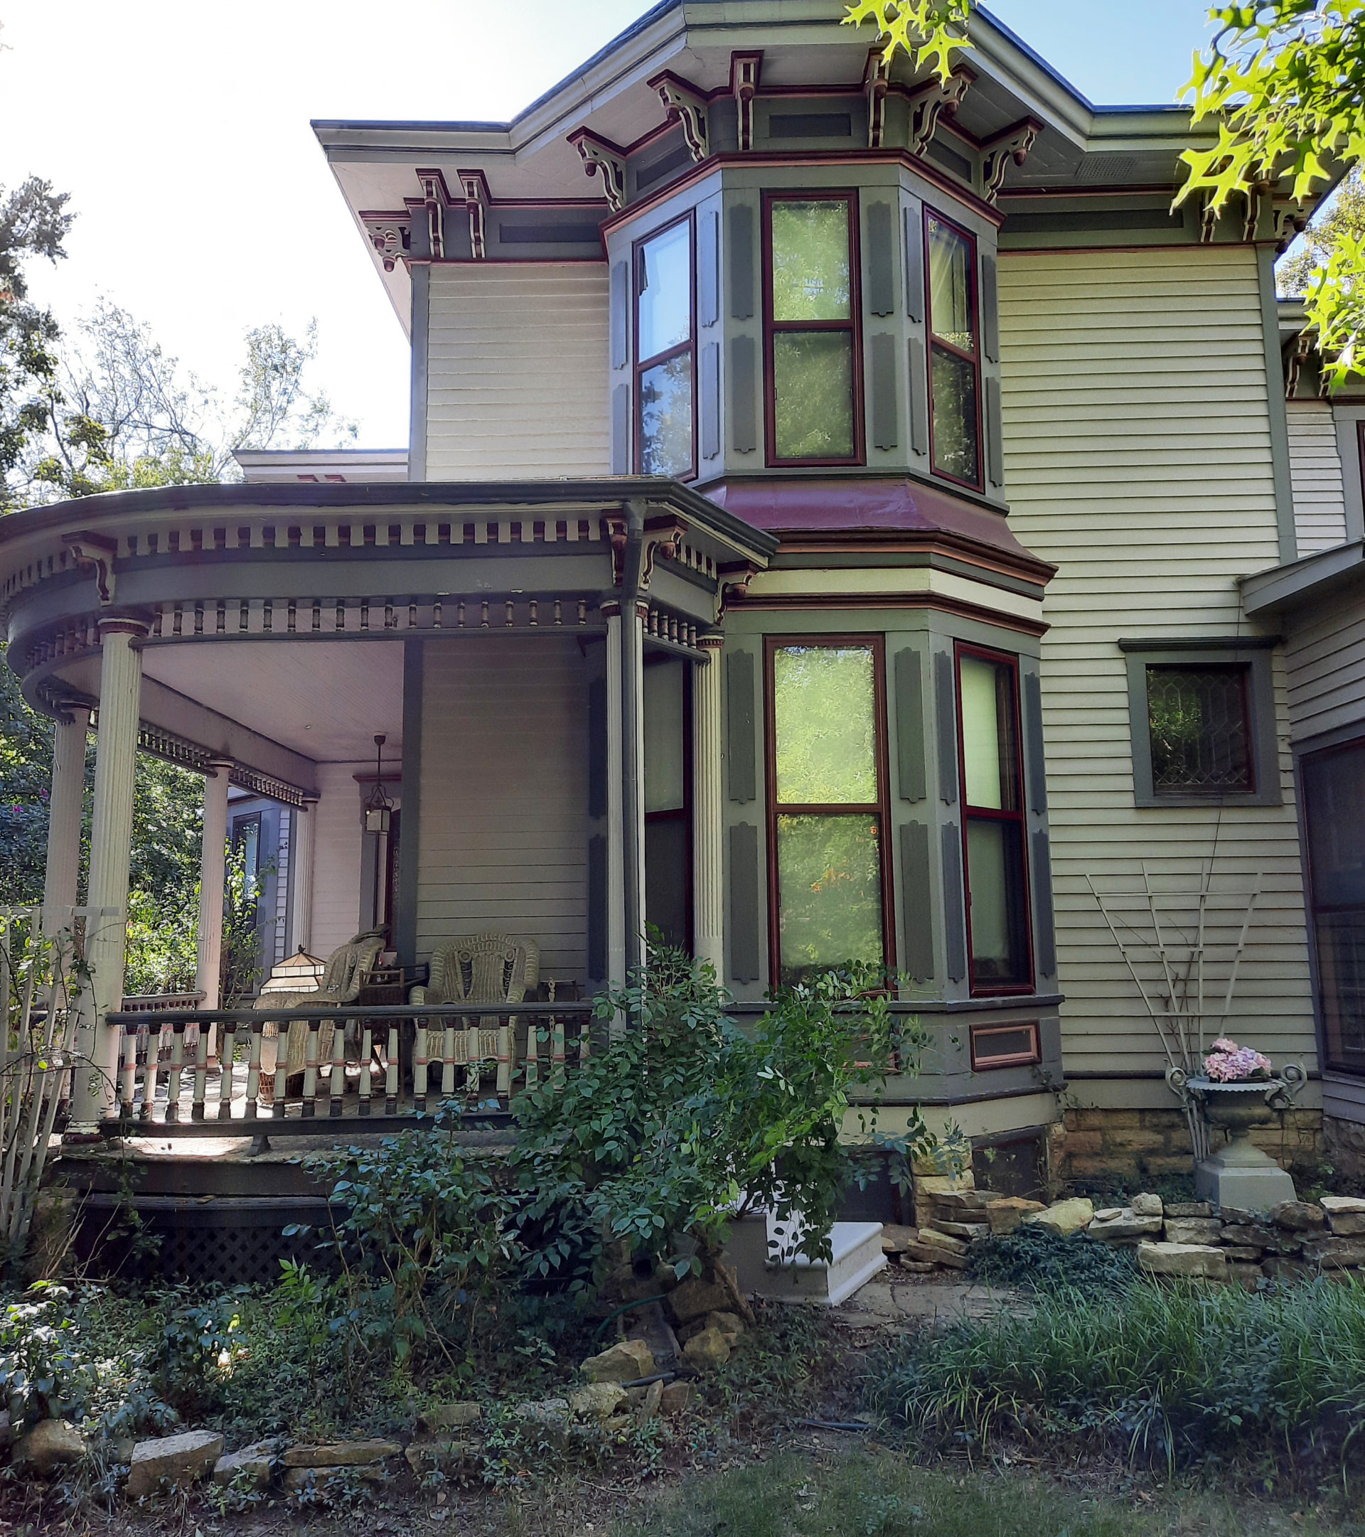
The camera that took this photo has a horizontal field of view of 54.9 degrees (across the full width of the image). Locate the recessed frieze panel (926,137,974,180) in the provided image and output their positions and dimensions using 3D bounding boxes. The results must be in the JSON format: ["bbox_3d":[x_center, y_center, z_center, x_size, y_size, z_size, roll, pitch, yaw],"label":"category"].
[{"bbox_3d":[1.743,-4.021,8.645,0.563,0.154,0.040,7,-11,-43],"label":"recessed frieze panel"}]

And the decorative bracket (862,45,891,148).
[{"bbox_3d":[1.277,-4.312,8.460,0.185,0.430,0.410,-1,-8,2],"label":"decorative bracket"}]

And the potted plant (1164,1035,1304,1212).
[{"bbox_3d":[3.394,2.163,8.086,0.800,0.965,0.600,-1,-9,1],"label":"potted plant"}]

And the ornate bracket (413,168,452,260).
[{"bbox_3d":[-1.813,-4.038,9.575,0.170,0.455,0.385,-1,-9,1],"label":"ornate bracket"}]

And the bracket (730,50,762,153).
[{"bbox_3d":[0.419,-4.302,8.492,0.200,0.425,0.410,-1,-8,2],"label":"bracket"}]

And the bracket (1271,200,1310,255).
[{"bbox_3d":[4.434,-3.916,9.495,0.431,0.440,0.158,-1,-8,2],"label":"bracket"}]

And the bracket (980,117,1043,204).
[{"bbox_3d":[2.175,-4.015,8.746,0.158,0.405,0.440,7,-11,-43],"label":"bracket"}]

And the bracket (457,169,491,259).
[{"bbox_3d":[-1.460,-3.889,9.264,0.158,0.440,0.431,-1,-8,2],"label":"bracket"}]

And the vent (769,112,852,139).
[{"bbox_3d":[0.850,-4.243,8.674,0.545,0.160,0.040,-1,-8,2],"label":"vent"}]

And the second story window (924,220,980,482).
[{"bbox_3d":[1.726,-2.690,8.488,0.592,1.810,0.100,7,-11,-43],"label":"second story window"}]

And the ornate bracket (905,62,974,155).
[{"bbox_3d":[1.706,-4.237,8.541,0.170,0.450,0.400,8,-12,-43],"label":"ornate bracket"}]

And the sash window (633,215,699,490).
[{"bbox_3d":[-0.116,-2.855,9.127,0.100,1.940,0.635,7,-12,-42],"label":"sash window"}]

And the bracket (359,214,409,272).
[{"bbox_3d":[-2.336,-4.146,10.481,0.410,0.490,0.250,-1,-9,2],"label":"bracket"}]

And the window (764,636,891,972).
[{"bbox_3d":[0.841,0.254,7.476,0.690,2.070,0.120,-1,-9,1],"label":"window"}]

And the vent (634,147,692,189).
[{"bbox_3d":[-0.129,-4.072,8.902,0.040,0.160,0.540,8,-12,-43],"label":"vent"}]

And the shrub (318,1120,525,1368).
[{"bbox_3d":[-0.976,1.828,5.199,0.820,0.860,0.750,-1,-9,1],"label":"shrub"}]

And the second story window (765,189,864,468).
[{"bbox_3d":[0.838,-2.850,8.472,0.615,1.875,0.100,-1,-8,2],"label":"second story window"}]

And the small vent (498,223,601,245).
[{"bbox_3d":[-0.985,-4.035,9.920,0.790,0.150,0.040,-1,-8,2],"label":"small vent"}]

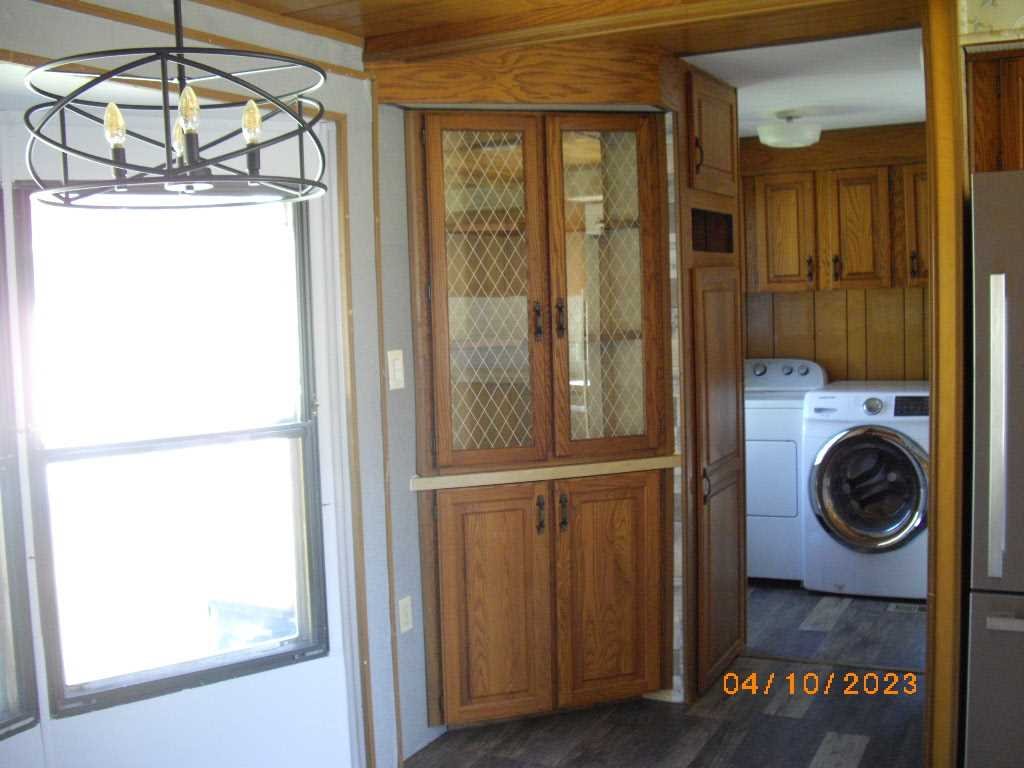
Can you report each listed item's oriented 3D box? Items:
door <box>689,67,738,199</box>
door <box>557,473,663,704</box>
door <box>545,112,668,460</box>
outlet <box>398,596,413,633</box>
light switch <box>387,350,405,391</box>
[{"bbox_3d":[0.753,-0.911,4.158,0.030,0.407,0.551,1,6,27],"label":"door"},{"bbox_3d":[0.345,0.721,3.950,0.390,0.797,0.035,-3,5,-16],"label":"door"},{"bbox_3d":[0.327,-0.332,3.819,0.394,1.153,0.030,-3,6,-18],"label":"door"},{"bbox_3d":[-0.337,0.746,3.633,0.010,0.110,0.068,1,6,27],"label":"outlet"},{"bbox_3d":[-0.360,-0.044,3.555,0.012,0.120,0.078,1,6,27],"label":"light switch"}]

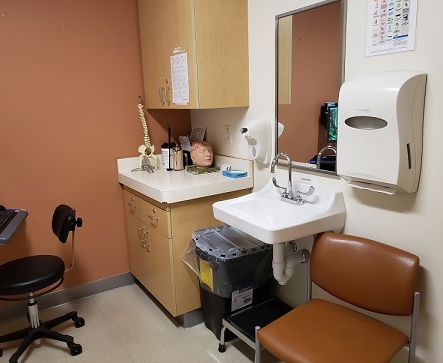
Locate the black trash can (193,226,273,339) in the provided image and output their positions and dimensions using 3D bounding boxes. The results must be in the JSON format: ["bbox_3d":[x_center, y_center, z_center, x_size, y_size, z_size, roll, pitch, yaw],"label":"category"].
[{"bbox_3d":[0.055,0.626,2.139,0.360,0.602,0.413,-9,14,-33],"label":"black trash can"}]

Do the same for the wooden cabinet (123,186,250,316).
[{"bbox_3d":[-0.249,0.375,2.601,0.605,0.722,0.757,-9,14,-33],"label":"wooden cabinet"}]

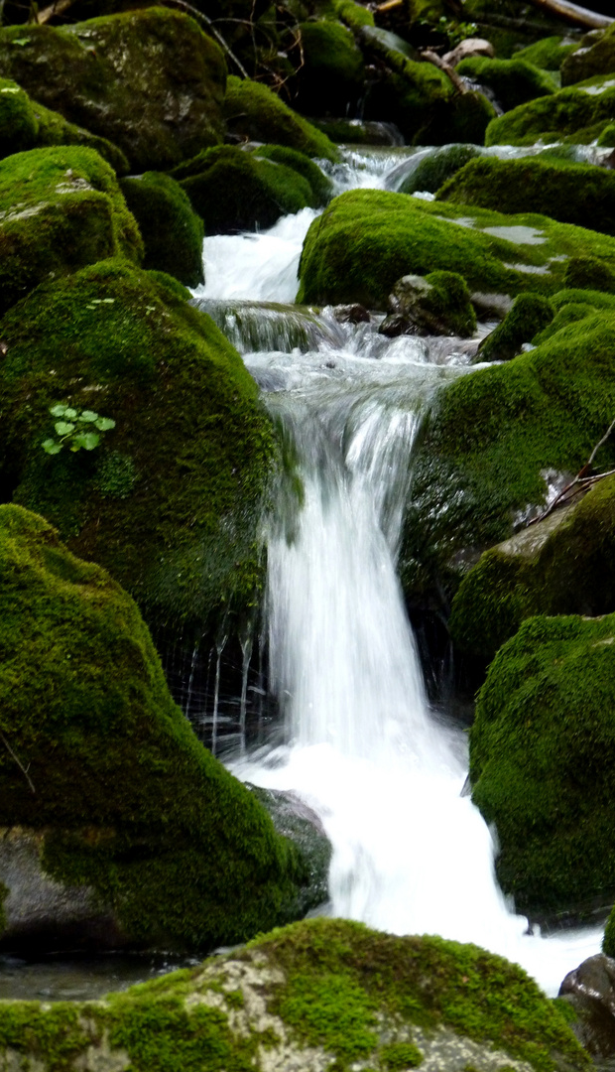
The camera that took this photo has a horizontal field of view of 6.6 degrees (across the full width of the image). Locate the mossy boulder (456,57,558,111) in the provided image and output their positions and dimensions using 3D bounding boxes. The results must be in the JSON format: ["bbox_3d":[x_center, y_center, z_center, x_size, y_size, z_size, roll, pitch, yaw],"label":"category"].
[{"bbox_3d":[0.601,-1.355,16.000,0.310,0.155,0.280,0,8,0],"label":"mossy boulder"}]

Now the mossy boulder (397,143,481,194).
[{"bbox_3d":[0.356,-0.950,13.800,0.260,0.150,0.270,0,6,0],"label":"mossy boulder"}]

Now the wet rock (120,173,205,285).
[{"bbox_3d":[-0.339,-0.690,12.000,0.220,0.270,0.300,0,6,0],"label":"wet rock"}]

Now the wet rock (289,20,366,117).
[{"bbox_3d":[0.060,-1.385,15.800,0.230,0.270,0.260,0,8,0],"label":"wet rock"}]

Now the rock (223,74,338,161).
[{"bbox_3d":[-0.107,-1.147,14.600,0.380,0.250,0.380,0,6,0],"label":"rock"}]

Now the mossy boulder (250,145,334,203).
[{"bbox_3d":[-0.046,-0.910,13.400,0.230,0.160,0.250,0,6,0],"label":"mossy boulder"}]

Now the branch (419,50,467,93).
[{"bbox_3d":[0.392,-1.342,15.400,0.190,0.045,0.045,42,24,17],"label":"branch"}]

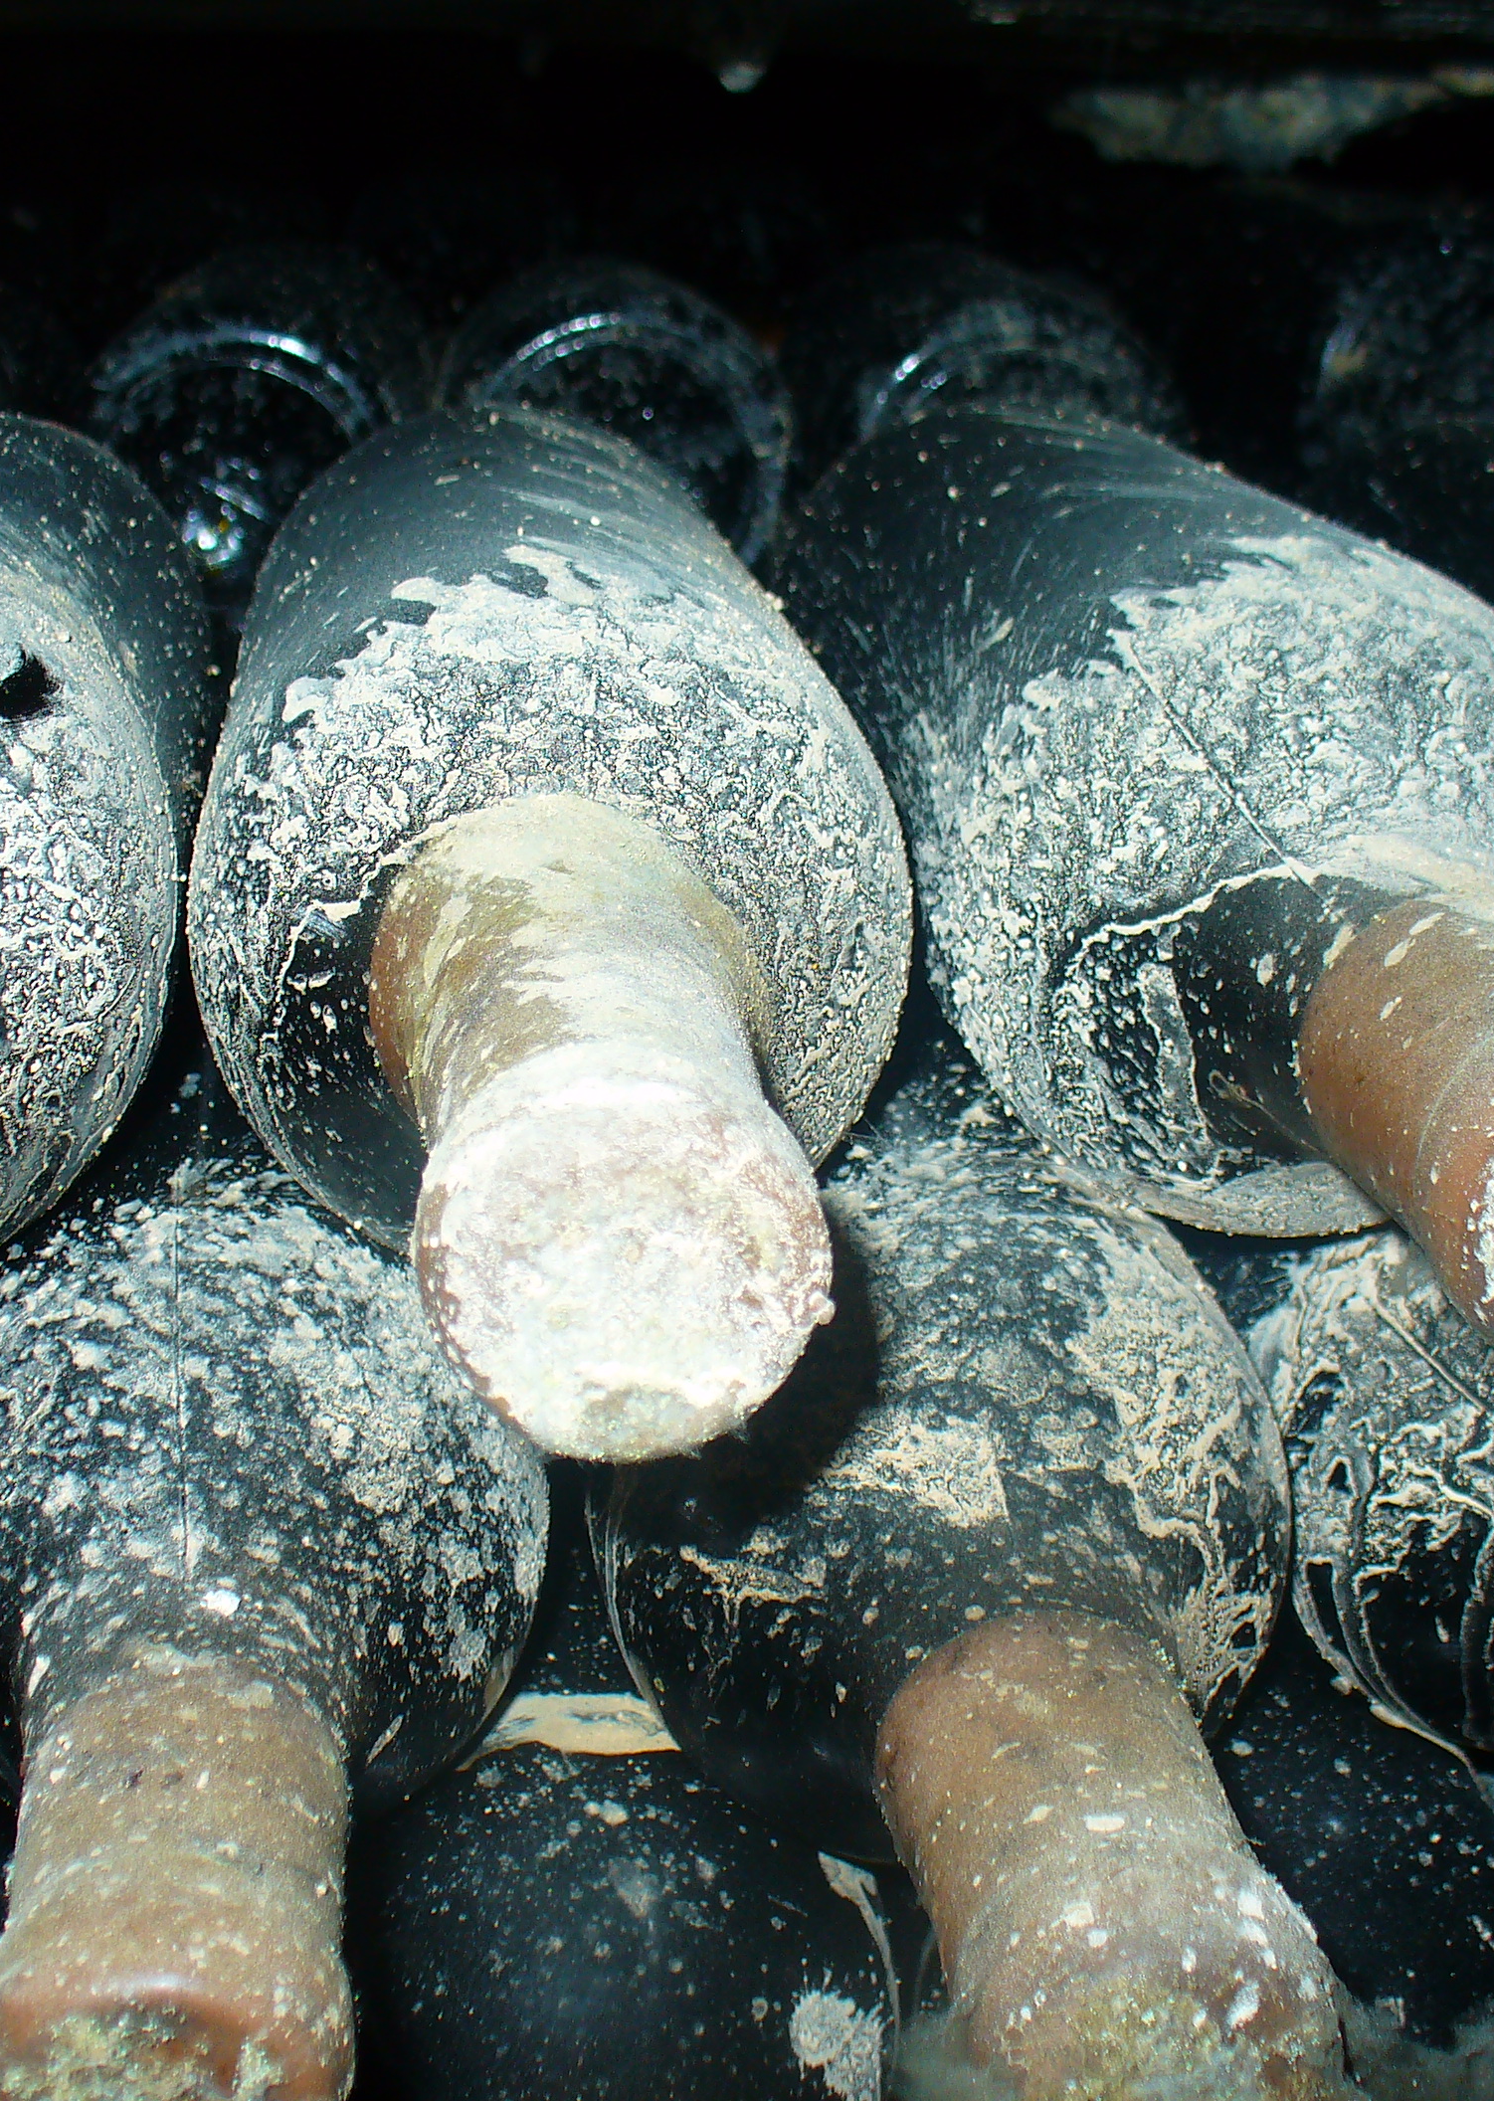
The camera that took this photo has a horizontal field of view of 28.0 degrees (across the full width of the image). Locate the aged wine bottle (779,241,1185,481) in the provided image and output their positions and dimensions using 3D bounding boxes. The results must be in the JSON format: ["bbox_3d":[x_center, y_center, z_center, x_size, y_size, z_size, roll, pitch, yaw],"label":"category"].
[{"bbox_3d":[0.051,-0.178,0.818,0.080,0.080,0.290,-2,18,-4],"label":"aged wine bottle"}]

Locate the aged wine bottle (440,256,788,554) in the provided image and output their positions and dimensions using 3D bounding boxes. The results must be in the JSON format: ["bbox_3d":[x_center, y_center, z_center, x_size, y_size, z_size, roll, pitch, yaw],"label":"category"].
[{"bbox_3d":[-0.043,-0.178,0.829,0.080,0.080,0.290,-2,17,-5],"label":"aged wine bottle"}]

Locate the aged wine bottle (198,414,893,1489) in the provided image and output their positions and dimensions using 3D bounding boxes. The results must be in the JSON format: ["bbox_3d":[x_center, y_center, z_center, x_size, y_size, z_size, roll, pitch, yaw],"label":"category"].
[{"bbox_3d":[-0.025,-0.025,0.365,0.080,0.080,0.290,-2,17,-6],"label":"aged wine bottle"}]

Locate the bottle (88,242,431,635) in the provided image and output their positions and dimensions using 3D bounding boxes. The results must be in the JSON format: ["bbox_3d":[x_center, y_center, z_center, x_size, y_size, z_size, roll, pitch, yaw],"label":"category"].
[{"bbox_3d":[-0.127,-0.178,0.819,0.080,0.080,0.290,-2,20,-4],"label":"bottle"}]

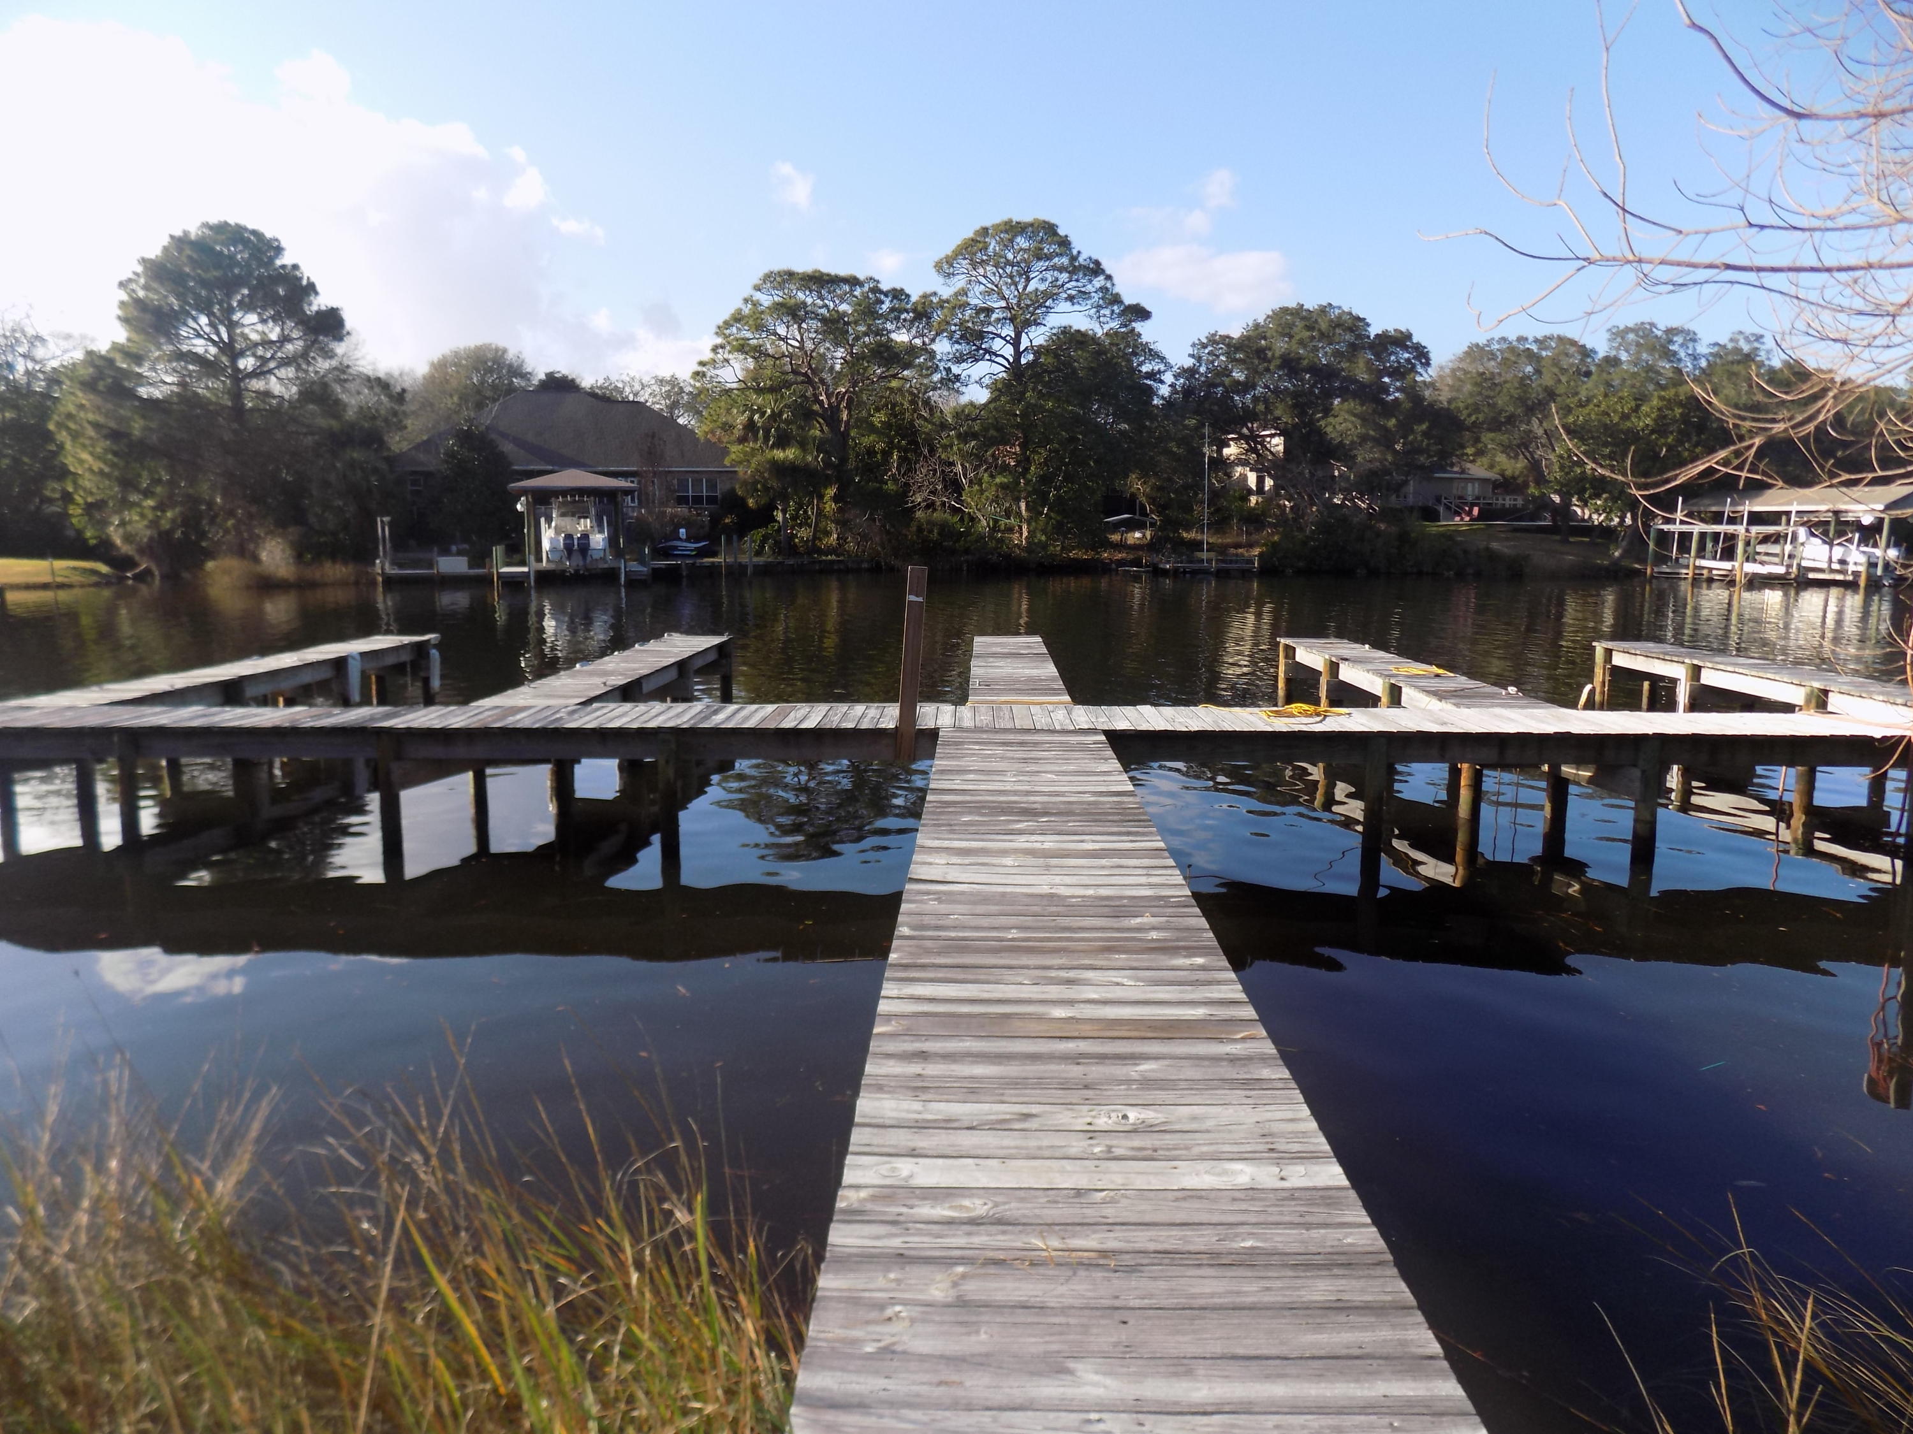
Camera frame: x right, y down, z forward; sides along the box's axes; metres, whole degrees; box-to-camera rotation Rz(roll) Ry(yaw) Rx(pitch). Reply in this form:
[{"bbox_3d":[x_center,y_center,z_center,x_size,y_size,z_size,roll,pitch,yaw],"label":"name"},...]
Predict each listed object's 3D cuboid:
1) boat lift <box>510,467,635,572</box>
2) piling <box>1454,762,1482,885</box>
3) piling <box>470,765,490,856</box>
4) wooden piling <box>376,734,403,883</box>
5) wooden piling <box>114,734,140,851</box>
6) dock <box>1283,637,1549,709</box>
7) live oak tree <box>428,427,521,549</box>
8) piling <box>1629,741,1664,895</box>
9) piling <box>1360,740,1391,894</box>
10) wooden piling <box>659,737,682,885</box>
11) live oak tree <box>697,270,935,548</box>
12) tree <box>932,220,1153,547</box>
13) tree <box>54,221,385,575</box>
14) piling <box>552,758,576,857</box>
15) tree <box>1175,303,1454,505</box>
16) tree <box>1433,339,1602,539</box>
[{"bbox_3d":[-16.803,-8.385,55.500,5.300,4.700,7.200,-3,9,-16],"label":"boat lift"},{"bbox_3d":[4.283,0.845,10.650,0.195,1.050,0.195,0,9,1],"label":"piling"},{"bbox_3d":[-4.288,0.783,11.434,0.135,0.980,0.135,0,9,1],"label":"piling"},{"bbox_3d":[-4.486,0.710,10.081,0.150,1.160,0.150,0,9,1],"label":"wooden piling"},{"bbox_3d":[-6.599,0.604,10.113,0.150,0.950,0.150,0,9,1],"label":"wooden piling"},{"bbox_3d":[4.782,-0.182,14.134,0.920,0.760,6.460,0,9,2],"label":"dock"},{"bbox_3d":[-21.711,-10.383,57.084,4.160,5.480,3.950,0,9,0],"label":"live oak tree"},{"bbox_3d":[5.307,0.745,9.761,0.165,1.150,0.165,0,9,1],"label":"piling"},{"bbox_3d":[3.223,0.749,9.809,0.150,1.160,0.150,0,9,1],"label":"piling"},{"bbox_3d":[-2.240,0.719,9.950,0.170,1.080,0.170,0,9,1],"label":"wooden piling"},{"bbox_3d":[-6.629,-14.460,59.995,11.220,12.800,10.090,0,9,0],"label":"live oak tree"},{"bbox_3d":[4.142,-15.919,61.287,10.660,15.350,9.600,0,9,0],"label":"tree"},{"bbox_3d":[-32.428,-13.926,56.000,13.200,15.300,12.000,-5,10,-30],"label":"tree"},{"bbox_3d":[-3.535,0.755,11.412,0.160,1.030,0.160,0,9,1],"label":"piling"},{"bbox_3d":[19.149,-16.430,68.000,14.400,11.700,12.500,2,9,15],"label":"tree"},{"bbox_3d":[32.230,-16.265,73.000,9.200,11.600,8.500,4,10,24],"label":"tree"}]

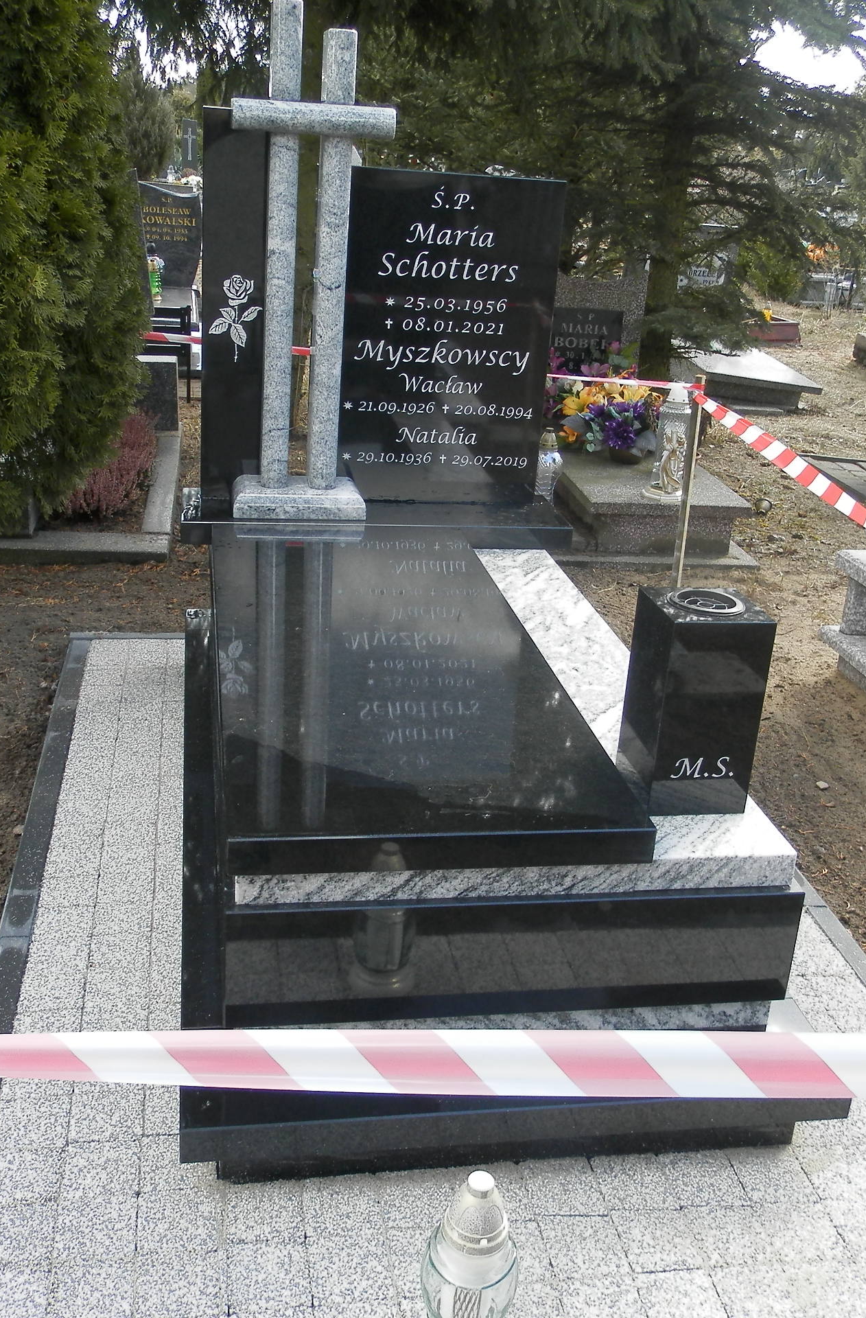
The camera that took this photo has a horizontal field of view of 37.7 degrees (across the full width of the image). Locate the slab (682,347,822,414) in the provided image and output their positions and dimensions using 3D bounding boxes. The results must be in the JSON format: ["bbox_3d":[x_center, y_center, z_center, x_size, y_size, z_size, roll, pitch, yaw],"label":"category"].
[{"bbox_3d":[1.873,-1.764,7.821,0.740,0.220,1.500,2,23,-5],"label":"slab"}]

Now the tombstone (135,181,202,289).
[{"bbox_3d":[-1.713,-2.695,8.045,0.480,0.630,0.100,0,23,-11],"label":"tombstone"}]

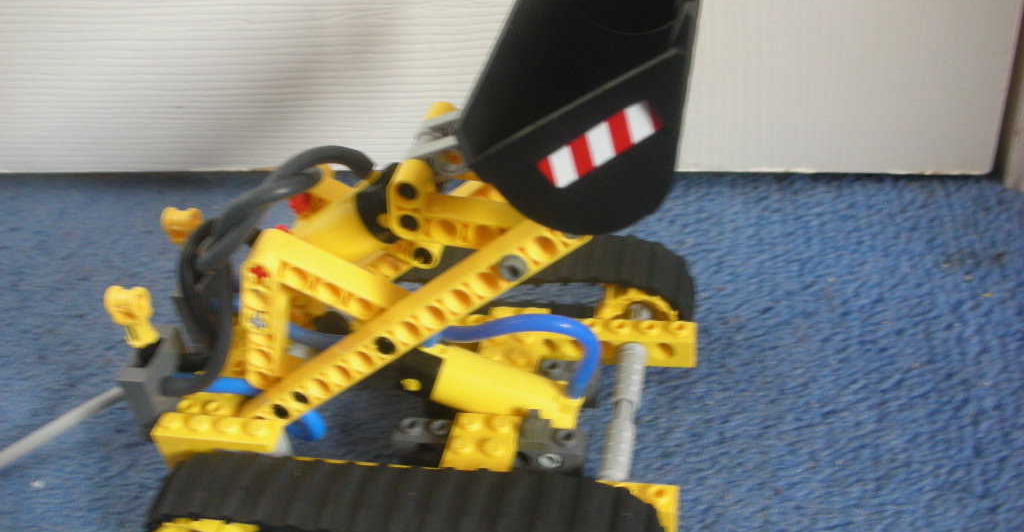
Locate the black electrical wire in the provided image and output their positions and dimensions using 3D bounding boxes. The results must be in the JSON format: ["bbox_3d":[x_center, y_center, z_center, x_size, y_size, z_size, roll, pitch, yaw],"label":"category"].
[{"bbox_3d":[-0.061,0.003,0.248,0.067,0.066,0.023,2,40,14],"label":"black electrical wire"}]

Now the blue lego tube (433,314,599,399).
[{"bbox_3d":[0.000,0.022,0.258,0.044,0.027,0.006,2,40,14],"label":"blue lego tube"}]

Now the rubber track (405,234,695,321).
[{"bbox_3d":[-0.008,0.007,0.305,0.120,0.026,0.020,2,40,14],"label":"rubber track"}]

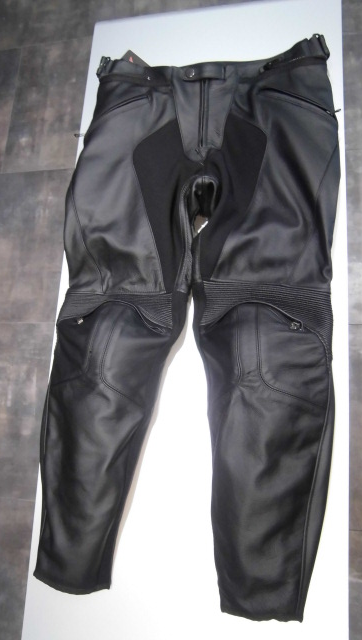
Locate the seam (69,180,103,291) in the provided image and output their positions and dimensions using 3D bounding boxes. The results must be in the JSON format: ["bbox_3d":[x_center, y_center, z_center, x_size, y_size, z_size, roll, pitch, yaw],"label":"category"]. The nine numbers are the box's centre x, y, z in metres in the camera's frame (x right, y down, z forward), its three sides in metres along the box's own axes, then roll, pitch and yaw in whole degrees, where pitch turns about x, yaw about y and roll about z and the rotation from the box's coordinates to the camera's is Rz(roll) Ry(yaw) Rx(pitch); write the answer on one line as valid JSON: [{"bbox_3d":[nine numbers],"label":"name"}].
[{"bbox_3d":[-0.200,-0.179,1.018,0.060,0.035,0.235,-5,75,32],"label":"seam"}]

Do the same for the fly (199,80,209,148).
[{"bbox_3d":[0.049,-0.424,0.992,0.019,0.010,0.153,0,77,13],"label":"fly"}]

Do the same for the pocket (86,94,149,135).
[{"bbox_3d":[-0.137,-0.449,1.050,0.140,0.030,0.042,-19,69,23],"label":"pocket"}]

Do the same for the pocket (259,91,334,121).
[{"bbox_3d":[0.234,-0.424,0.956,0.142,0.022,0.035,15,78,4],"label":"pocket"}]

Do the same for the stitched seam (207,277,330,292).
[{"bbox_3d":[0.160,-0.065,0.878,0.217,0.025,0.018,4,78,9],"label":"stitched seam"}]

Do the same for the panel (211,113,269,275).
[{"bbox_3d":[0.117,-0.248,0.941,0.110,0.040,0.335,0,77,13],"label":"panel"}]

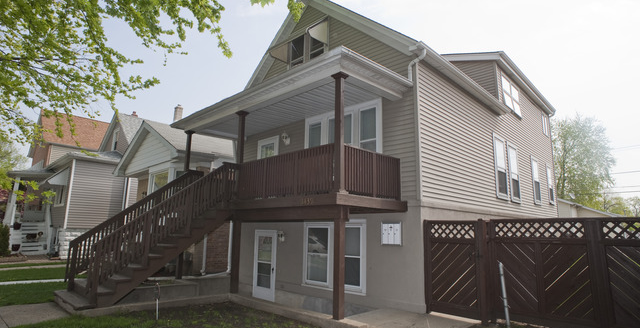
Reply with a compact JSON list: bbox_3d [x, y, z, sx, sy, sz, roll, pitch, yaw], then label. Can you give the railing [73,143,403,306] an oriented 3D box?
[{"bbox_3d":[-2.133,1.387,8.152,6.295,3.025,5.045,-10,-15,43],"label":"railing"}]

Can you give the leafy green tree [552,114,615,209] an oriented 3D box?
[{"bbox_3d":[22.486,1.460,30.001,6.200,11.800,6.200,-10,-15,43],"label":"leafy green tree"}]

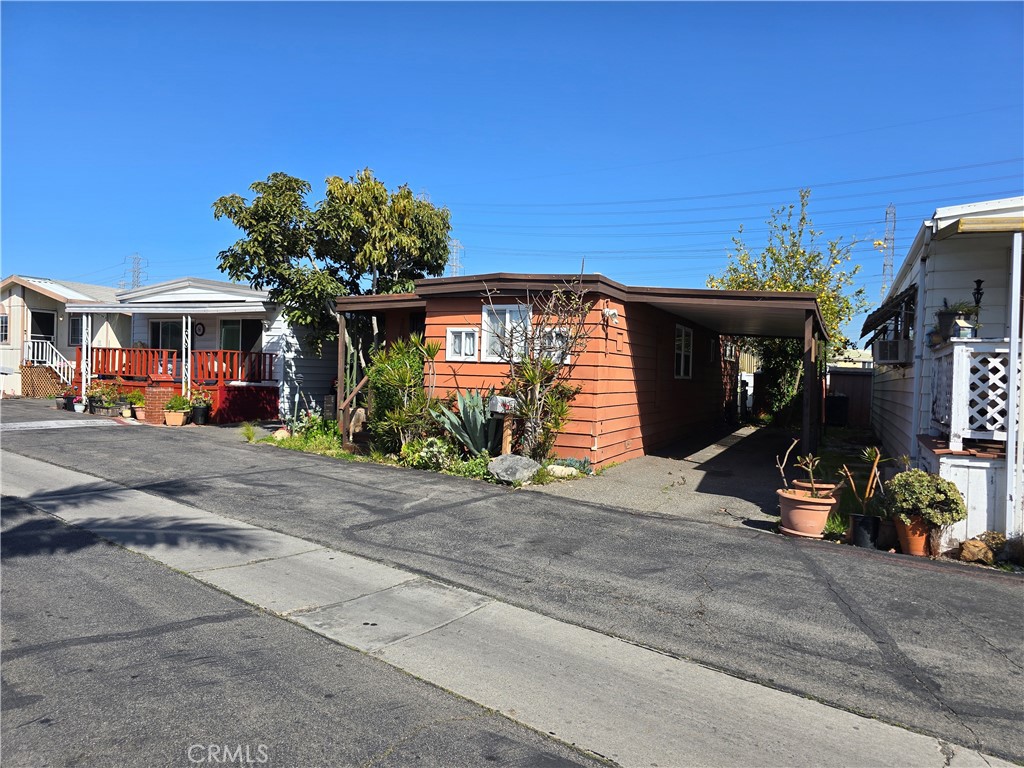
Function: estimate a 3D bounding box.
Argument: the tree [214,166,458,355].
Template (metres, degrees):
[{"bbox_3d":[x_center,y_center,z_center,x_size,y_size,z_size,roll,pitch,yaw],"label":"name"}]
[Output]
[{"bbox_3d":[-4.124,-1.868,15.853,5.500,6.200,4.800,2,1,26],"label":"tree"}]

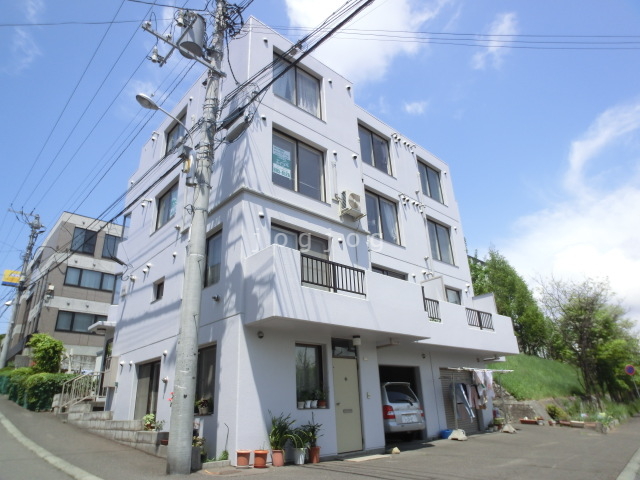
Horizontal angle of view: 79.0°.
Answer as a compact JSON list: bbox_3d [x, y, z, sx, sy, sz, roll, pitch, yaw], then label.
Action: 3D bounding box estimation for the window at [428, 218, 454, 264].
[{"bbox_3d":[4.771,0.152,15.533,1.740,1.820,0.140,18,-32,-37],"label":"window"}]

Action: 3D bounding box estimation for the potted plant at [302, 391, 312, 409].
[{"bbox_3d":[-0.252,3.267,7.950,0.180,0.330,0.180,18,-32,-37],"label":"potted plant"}]

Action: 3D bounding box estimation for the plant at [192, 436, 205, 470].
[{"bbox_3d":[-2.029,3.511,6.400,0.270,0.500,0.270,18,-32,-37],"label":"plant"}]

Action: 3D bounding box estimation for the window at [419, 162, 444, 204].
[{"bbox_3d":[4.739,-2.439,16.809,1.740,1.840,0.140,18,-32,-37],"label":"window"}]

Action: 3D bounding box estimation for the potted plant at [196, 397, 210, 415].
[{"bbox_3d":[-2.435,3.477,8.131,0.245,0.347,0.258,17,-29,-40],"label":"potted plant"}]

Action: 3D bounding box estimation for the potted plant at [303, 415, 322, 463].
[{"bbox_3d":[-0.139,3.668,7.200,0.360,0.810,0.360,-2,-25,-1],"label":"potted plant"}]

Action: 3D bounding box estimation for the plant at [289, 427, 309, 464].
[{"bbox_3d":[-0.394,3.966,7.479,0.313,0.639,0.313,17,-29,-40],"label":"plant"}]

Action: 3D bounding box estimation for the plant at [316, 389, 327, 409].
[{"bbox_3d":[0.036,3.328,8.150,0.200,0.380,0.200,-2,-25,-1],"label":"plant"}]

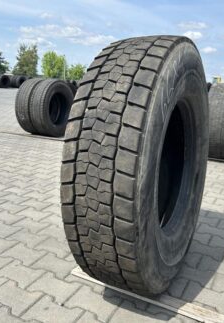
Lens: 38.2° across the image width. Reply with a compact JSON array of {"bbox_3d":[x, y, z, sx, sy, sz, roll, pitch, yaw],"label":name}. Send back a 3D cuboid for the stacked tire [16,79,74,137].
[{"bbox_3d":[-1.185,-0.967,5.857,0.600,1.010,1.010,9,14,24],"label":"stacked tire"}]

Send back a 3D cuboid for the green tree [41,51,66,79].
[{"bbox_3d":[-9.955,-16.371,55.000,3.900,5.000,3.800,3,12,0],"label":"green tree"}]

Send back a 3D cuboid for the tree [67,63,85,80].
[{"bbox_3d":[-5.787,-14.472,54.212,3.690,3.937,3.690,2,14,-7],"label":"tree"}]

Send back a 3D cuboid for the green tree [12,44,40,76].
[{"bbox_3d":[-14.013,-15.882,52.971,4.261,6.245,4.261,0,14,-15],"label":"green tree"}]

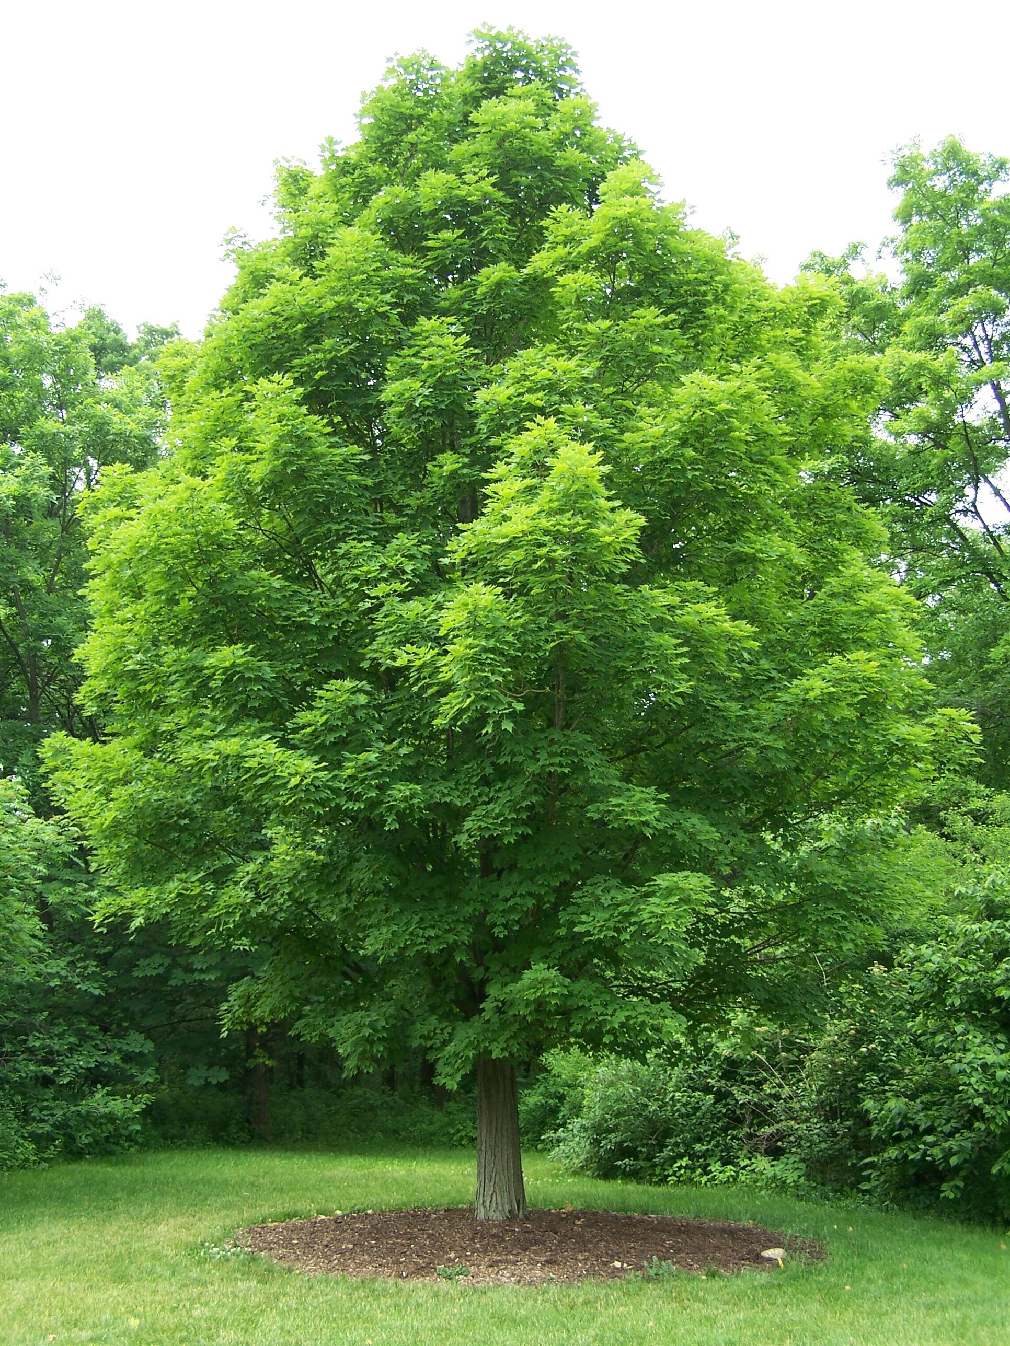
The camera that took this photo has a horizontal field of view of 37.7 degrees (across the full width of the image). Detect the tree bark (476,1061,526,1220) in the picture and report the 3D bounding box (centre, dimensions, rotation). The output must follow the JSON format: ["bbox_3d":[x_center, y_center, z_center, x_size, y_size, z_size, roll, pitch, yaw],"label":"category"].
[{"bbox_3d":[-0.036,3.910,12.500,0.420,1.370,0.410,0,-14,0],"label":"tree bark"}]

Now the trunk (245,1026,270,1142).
[{"bbox_3d":[-3.789,6.279,22.654,0.360,1.787,0.360,0,-14,0],"label":"trunk"}]

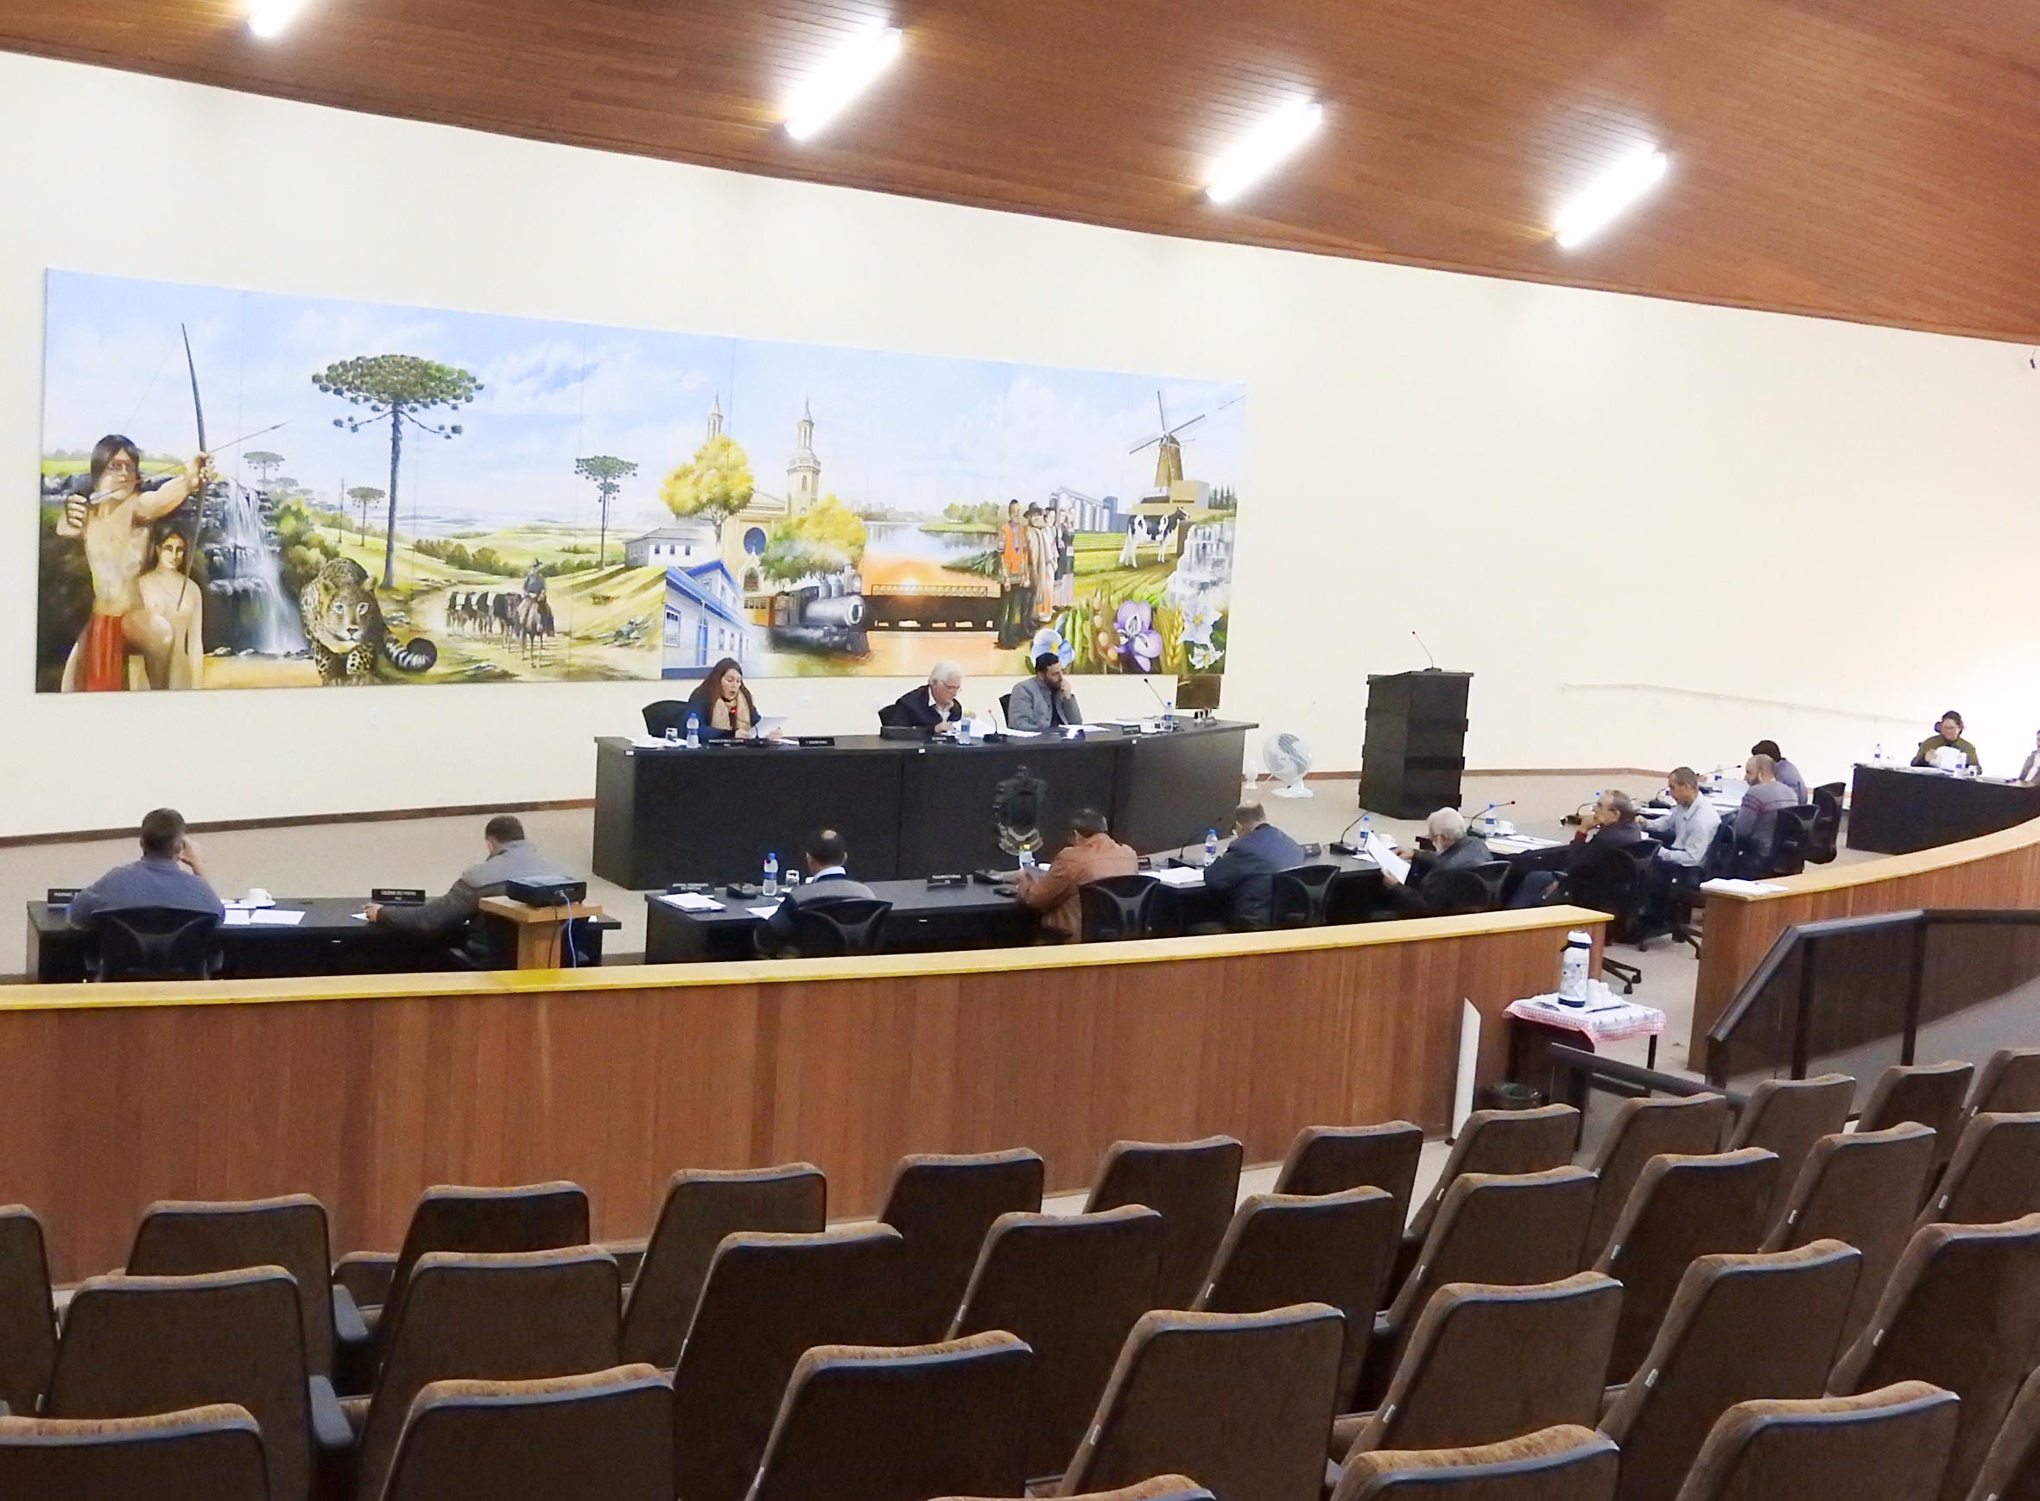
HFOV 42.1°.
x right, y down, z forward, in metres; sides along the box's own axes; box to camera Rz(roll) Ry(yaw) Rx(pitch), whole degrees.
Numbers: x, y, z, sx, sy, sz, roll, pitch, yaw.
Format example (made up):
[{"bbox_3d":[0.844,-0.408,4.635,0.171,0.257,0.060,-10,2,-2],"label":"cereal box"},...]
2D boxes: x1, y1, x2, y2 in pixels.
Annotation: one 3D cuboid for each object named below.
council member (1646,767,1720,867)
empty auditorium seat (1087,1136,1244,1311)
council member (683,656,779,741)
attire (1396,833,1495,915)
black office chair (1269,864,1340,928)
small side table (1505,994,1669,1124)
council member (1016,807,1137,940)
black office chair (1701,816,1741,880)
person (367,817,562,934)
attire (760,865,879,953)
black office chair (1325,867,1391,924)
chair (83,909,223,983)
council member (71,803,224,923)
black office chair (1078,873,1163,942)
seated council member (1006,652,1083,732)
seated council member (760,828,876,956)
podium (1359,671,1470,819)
[{"bbox_3d":[4.348,0.721,17.520,0.720,1.220,0.550,5,6,10],"label":"council member"},{"bbox_3d":[0.234,1.403,6.935,0.560,0.930,0.620,0,7,-29],"label":"empty auditorium seat"},{"bbox_3d":[-2.089,-0.020,18.686,0.580,1.280,0.750,-1,8,-38],"label":"council member"},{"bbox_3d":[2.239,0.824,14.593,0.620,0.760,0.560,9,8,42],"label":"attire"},{"bbox_3d":[1.300,1.040,14.040,0.620,0.930,0.620,-1,8,-38],"label":"black office chair"},{"bbox_3d":[2.385,1.388,11.271,0.500,0.620,0.570,9,8,40],"label":"small side table"},{"bbox_3d":[0.276,0.850,13.743,0.560,1.250,0.760,-1,8,-38],"label":"council member"},{"bbox_3d":[4.393,0.864,17.495,0.620,0.930,0.620,8,7,33],"label":"black office chair"},{"bbox_3d":[-2.388,0.909,11.637,0.650,1.260,0.850,-1,8,-38],"label":"person"},{"bbox_3d":[-0.869,0.766,11.452,0.540,0.620,0.500,2,6,-11],"label":"attire"},{"bbox_3d":[1.748,1.054,14.182,0.620,0.930,0.620,-1,8,-39],"label":"black office chair"},{"bbox_3d":[-3.686,1.054,11.224,0.600,0.900,0.600,1,6,-20],"label":"chair"},{"bbox_3d":[-3.331,0.813,10.165,0.620,1.250,0.750,1,6,-19],"label":"council member"},{"bbox_3d":[0.321,1.038,13.705,0.600,0.900,0.600,-1,7,-36],"label":"black office chair"},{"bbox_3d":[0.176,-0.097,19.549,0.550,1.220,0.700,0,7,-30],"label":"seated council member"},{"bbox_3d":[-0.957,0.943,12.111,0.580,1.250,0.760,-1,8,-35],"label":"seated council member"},{"bbox_3d":[3.394,-0.068,22.717,0.740,1.210,0.600,-1,7,-35],"label":"podium"}]

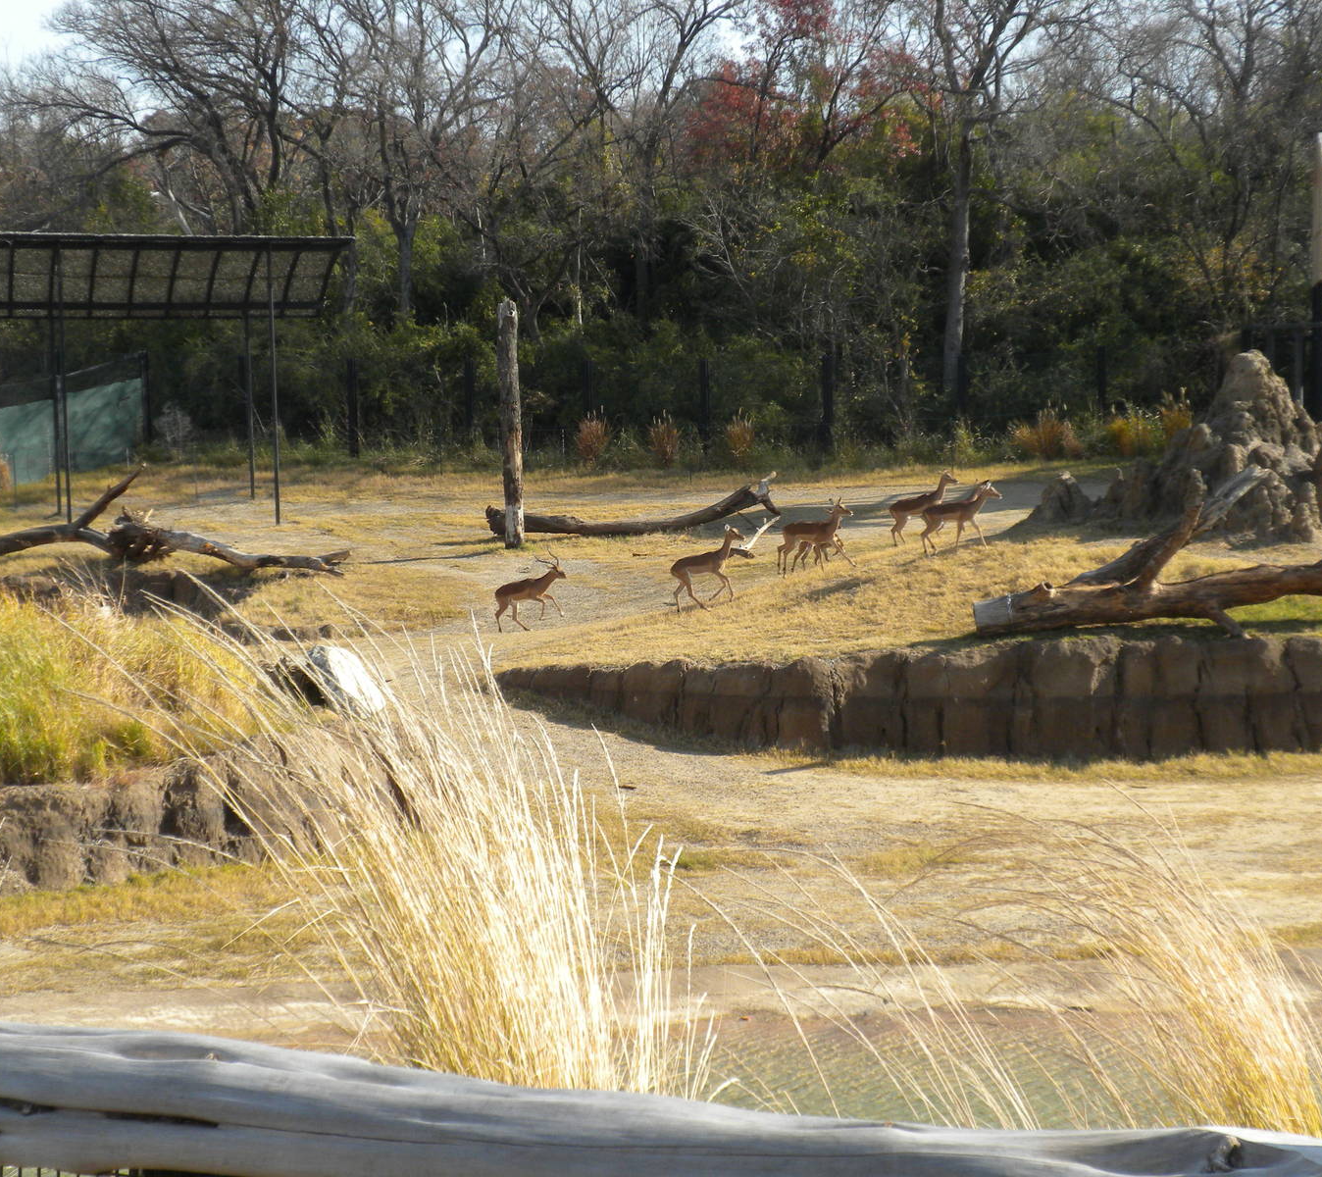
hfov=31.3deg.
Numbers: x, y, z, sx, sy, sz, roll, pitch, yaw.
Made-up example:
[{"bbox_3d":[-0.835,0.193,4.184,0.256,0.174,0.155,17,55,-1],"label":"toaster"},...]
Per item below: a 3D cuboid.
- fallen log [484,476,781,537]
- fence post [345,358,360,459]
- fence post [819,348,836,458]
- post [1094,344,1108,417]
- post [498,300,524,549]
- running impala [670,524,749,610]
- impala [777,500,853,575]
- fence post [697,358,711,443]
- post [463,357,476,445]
[{"bbox_3d":[-0.536,-1.549,44.800,5.600,1.100,1.300,-2,5,-9],"label":"fallen log"},{"bbox_3d":[-7.717,-4.509,59.115,0.220,2.500,0.220,-1,5,0],"label":"fence post"},{"bbox_3d":[3.934,-4.341,55.615,0.220,2.500,0.220,-1,5,0],"label":"fence post"},{"bbox_3d":[9.781,-4.144,52.315,0.220,2.500,0.220,-1,5,0],"label":"post"},{"bbox_3d":[-2.749,-3.020,43.500,0.400,4.550,0.400,-1,5,0],"label":"post"},{"bbox_3d":[0.722,-0.315,35.600,1.150,1.280,0.360,-2,5,-13],"label":"running impala"},{"bbox_3d":[2.421,-0.804,36.800,1.220,1.220,0.380,-2,5,-13],"label":"impala"},{"bbox_3d":[1.066,-4.294,56.915,0.220,2.500,0.220,-1,5,0],"label":"fence post"},{"bbox_3d":[-4.739,-4.532,58.415,0.220,2.500,0.220,-1,5,0],"label":"post"}]

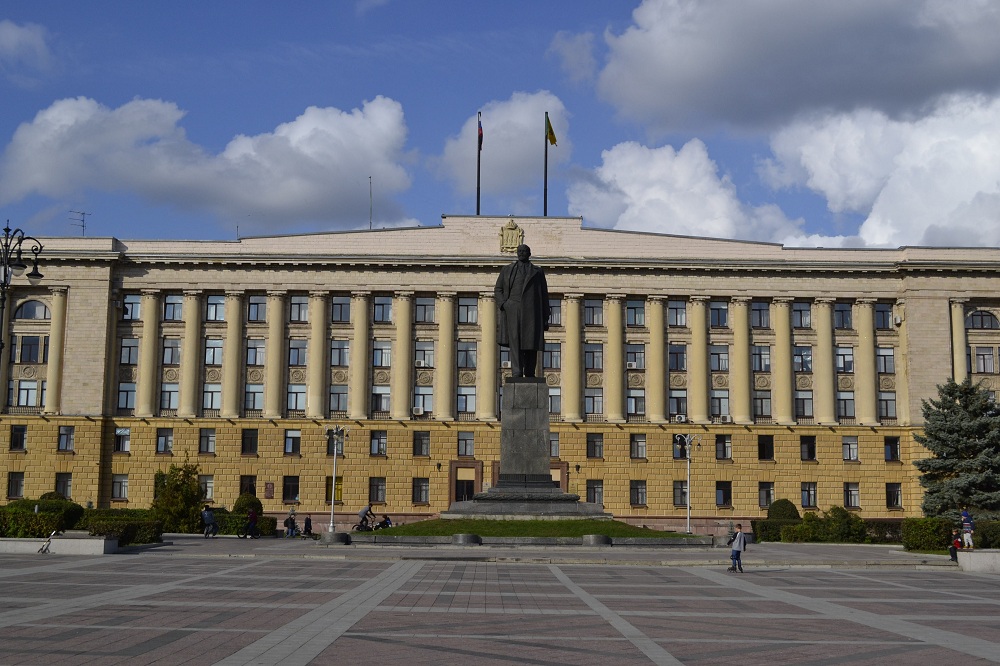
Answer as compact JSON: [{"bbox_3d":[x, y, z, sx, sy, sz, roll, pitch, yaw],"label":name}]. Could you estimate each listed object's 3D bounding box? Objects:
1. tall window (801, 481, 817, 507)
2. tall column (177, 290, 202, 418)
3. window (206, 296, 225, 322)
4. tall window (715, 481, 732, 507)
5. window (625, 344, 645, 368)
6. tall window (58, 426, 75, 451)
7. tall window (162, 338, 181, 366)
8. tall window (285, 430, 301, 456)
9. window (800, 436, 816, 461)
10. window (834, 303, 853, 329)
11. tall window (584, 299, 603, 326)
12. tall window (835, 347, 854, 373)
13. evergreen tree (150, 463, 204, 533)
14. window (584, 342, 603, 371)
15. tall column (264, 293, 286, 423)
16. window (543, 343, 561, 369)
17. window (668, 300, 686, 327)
[{"bbox_3d":[26.316,13.772,99.174,1.272,2.014,0.200,1,-8,-1],"label":"tall window"},{"bbox_3d":[-26.093,1.730,97.883,1.570,10.749,1.550,0,-8,0],"label":"tall column"},{"bbox_3d":[-23.035,-1.958,94.669,1.412,2.097,0.250,1,-8,0],"label":"window"},{"bbox_3d":[18.193,13.062,94.730,1.312,2.007,0.250,1,-8,-1],"label":"tall window"},{"bbox_3d":[11.866,2.072,101.526,1.552,2.141,0.200,1,-8,-1],"label":"window"},{"bbox_3d":[-36.259,8.839,97.610,1.232,1.969,0.200,1,-8,-1],"label":"tall window"},{"bbox_3d":[-27.133,1.582,96.620,1.520,2.200,0.250,1,-8,-1],"label":"tall window"},{"bbox_3d":[-17.754,9.310,100.071,1.352,2.139,0.250,1,-8,-1],"label":"tall window"},{"bbox_3d":[26.590,9.963,100.420,1.340,2.060,0.250,1,-8,-1],"label":"window"},{"bbox_3d":[28.016,-1.353,95.068,1.413,2.084,0.250,1,-8,0],"label":"window"},{"bbox_3d":[7.875,-1.697,97.491,1.520,2.200,0.250,1,-8,-1],"label":"tall window"},{"bbox_3d":[30.100,2.395,101.734,1.463,2.189,0.200,1,-8,-1],"label":"tall window"},{"bbox_3d":[-22.123,11.284,80.000,3.600,4.870,3.400,1,-8,-1],"label":"evergreen tree"},{"bbox_3d":[8.274,2.096,102.274,1.510,2.260,0.250,1,-8,-1],"label":"window"},{"bbox_3d":[-18.491,1.792,95.839,1.600,10.500,1.500,1,-8,-1],"label":"tall column"},{"bbox_3d":[4.310,1.941,96.954,1.470,2.183,0.250,1,-8,-1],"label":"window"},{"bbox_3d":[15.670,-1.670,102.752,1.562,2.365,0.250,1,-8,-1],"label":"window"}]

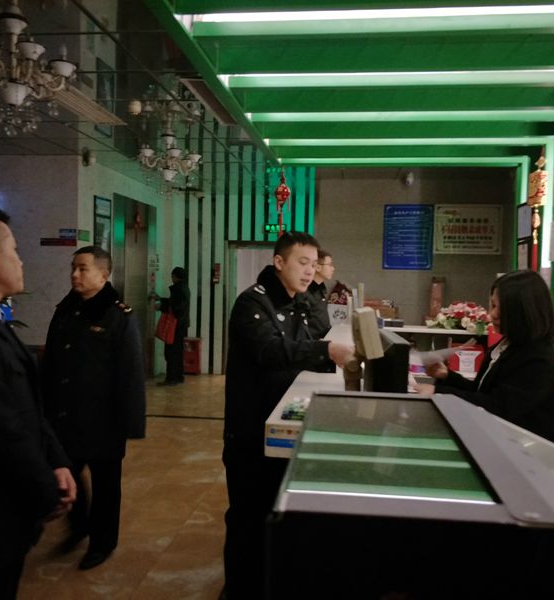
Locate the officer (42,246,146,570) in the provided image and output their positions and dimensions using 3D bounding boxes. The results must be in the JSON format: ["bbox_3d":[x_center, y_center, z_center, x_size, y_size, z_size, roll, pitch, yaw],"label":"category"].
[{"bbox_3d":[-1.029,0.567,3.107,0.580,1.730,0.420,3,2,30],"label":"officer"}]

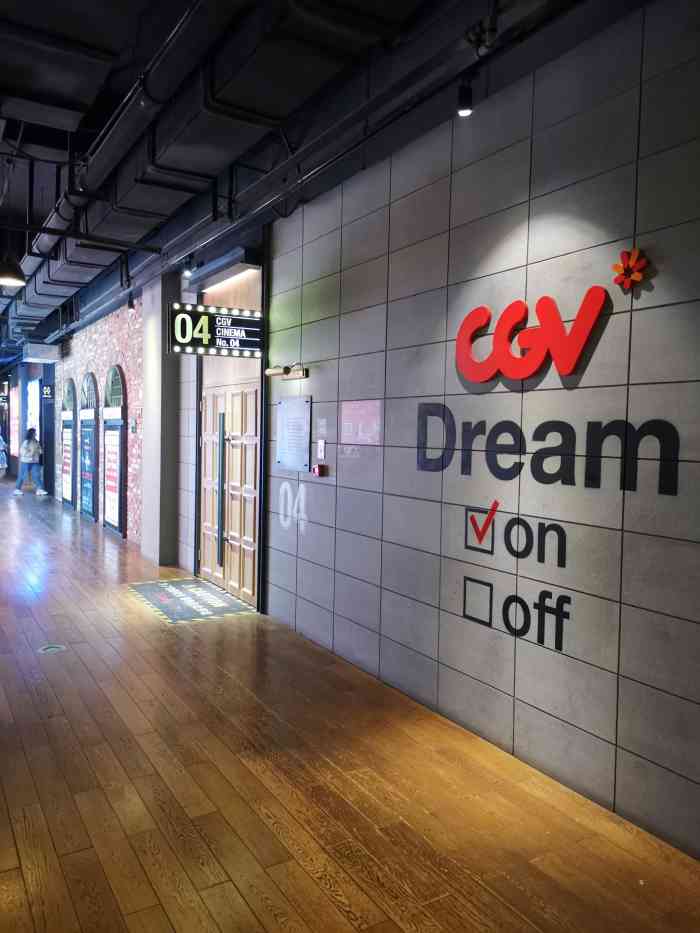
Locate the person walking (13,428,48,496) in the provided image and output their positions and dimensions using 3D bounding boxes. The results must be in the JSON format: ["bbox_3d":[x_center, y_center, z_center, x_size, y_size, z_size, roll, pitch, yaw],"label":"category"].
[{"bbox_3d":[-7.314,-0.121,16.065,0.700,1.530,0.480,0,3,-16],"label":"person walking"}]

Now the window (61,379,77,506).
[{"bbox_3d":[-5.571,-0.464,13.886,0.100,2.500,1.360,-1,3,-31],"label":"window"}]

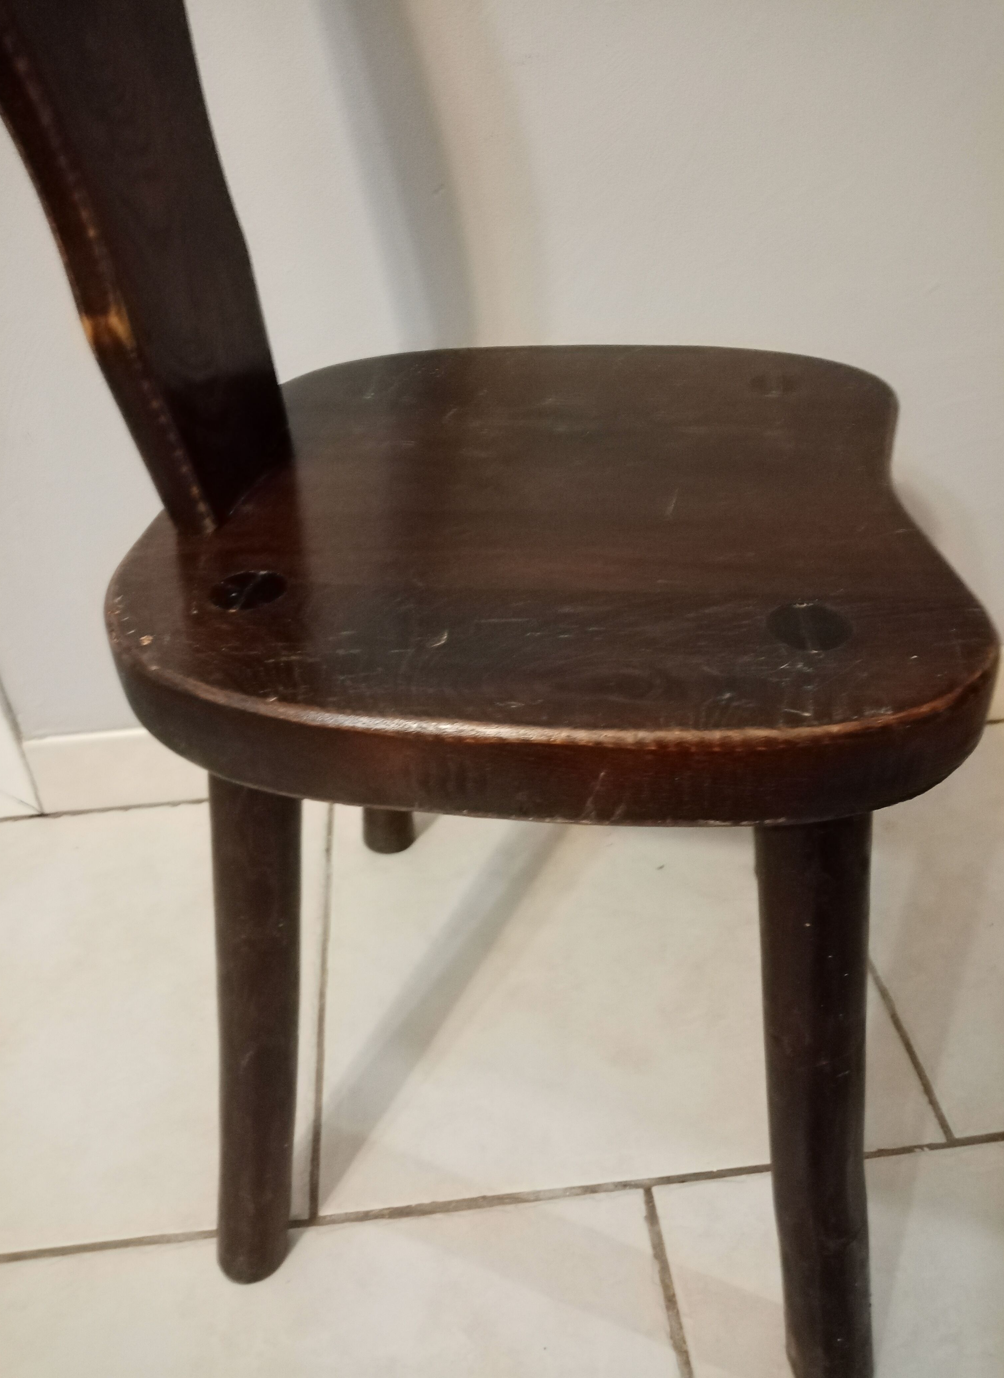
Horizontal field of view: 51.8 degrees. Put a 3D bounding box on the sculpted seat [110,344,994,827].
[{"bbox_3d":[0.022,-0.081,0.493,0.347,0.038,0.359,3,38,8],"label":"sculpted seat"}]

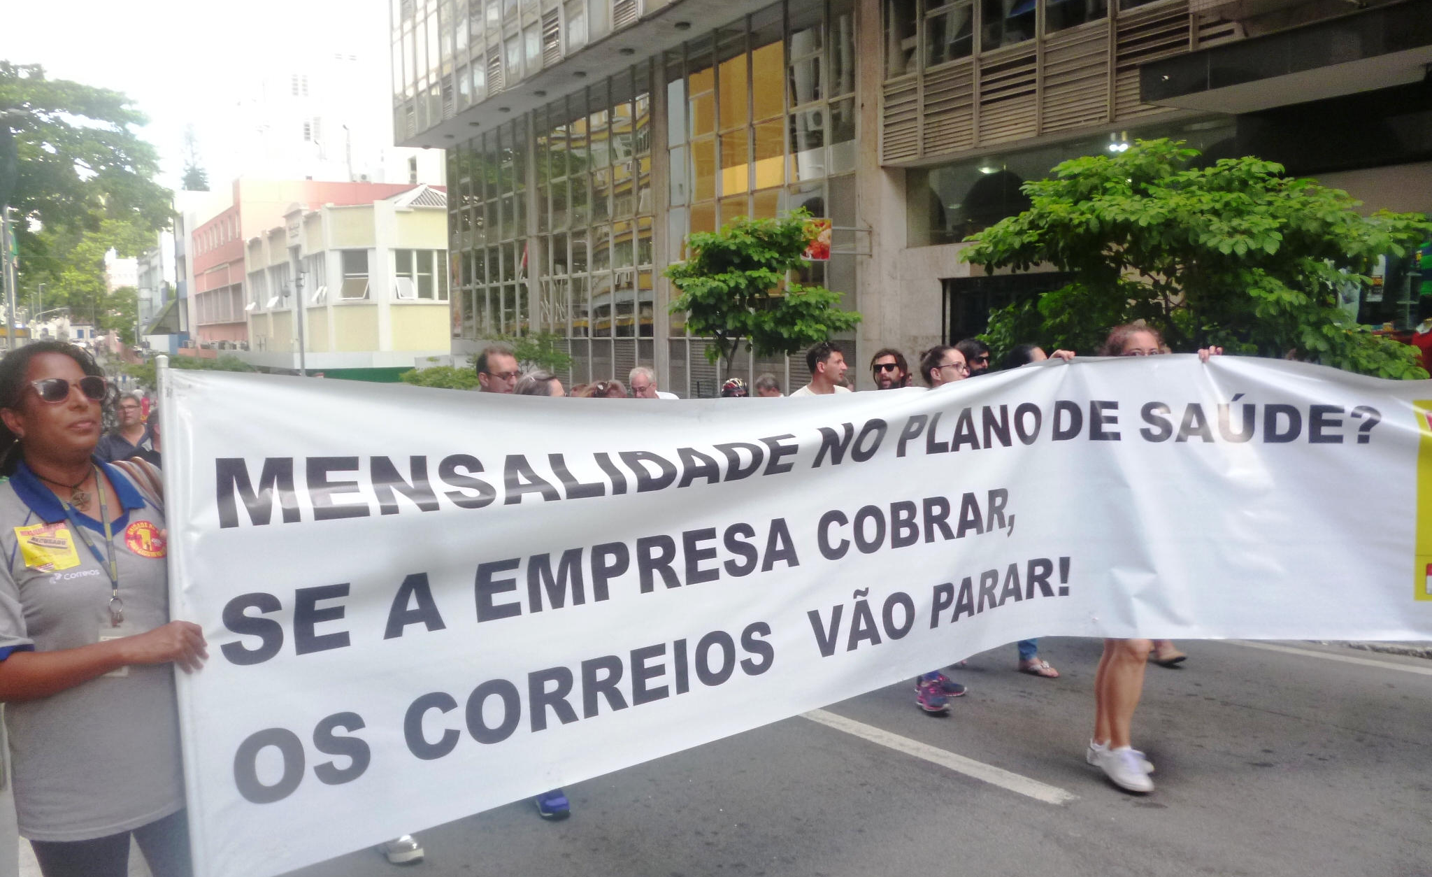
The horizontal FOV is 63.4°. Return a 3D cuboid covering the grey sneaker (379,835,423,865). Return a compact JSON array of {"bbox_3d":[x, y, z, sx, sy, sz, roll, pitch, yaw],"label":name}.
[{"bbox_3d":[-1.030,1.295,3.780,0.105,0.110,0.280,-3,1,-29],"label":"grey sneaker"}]

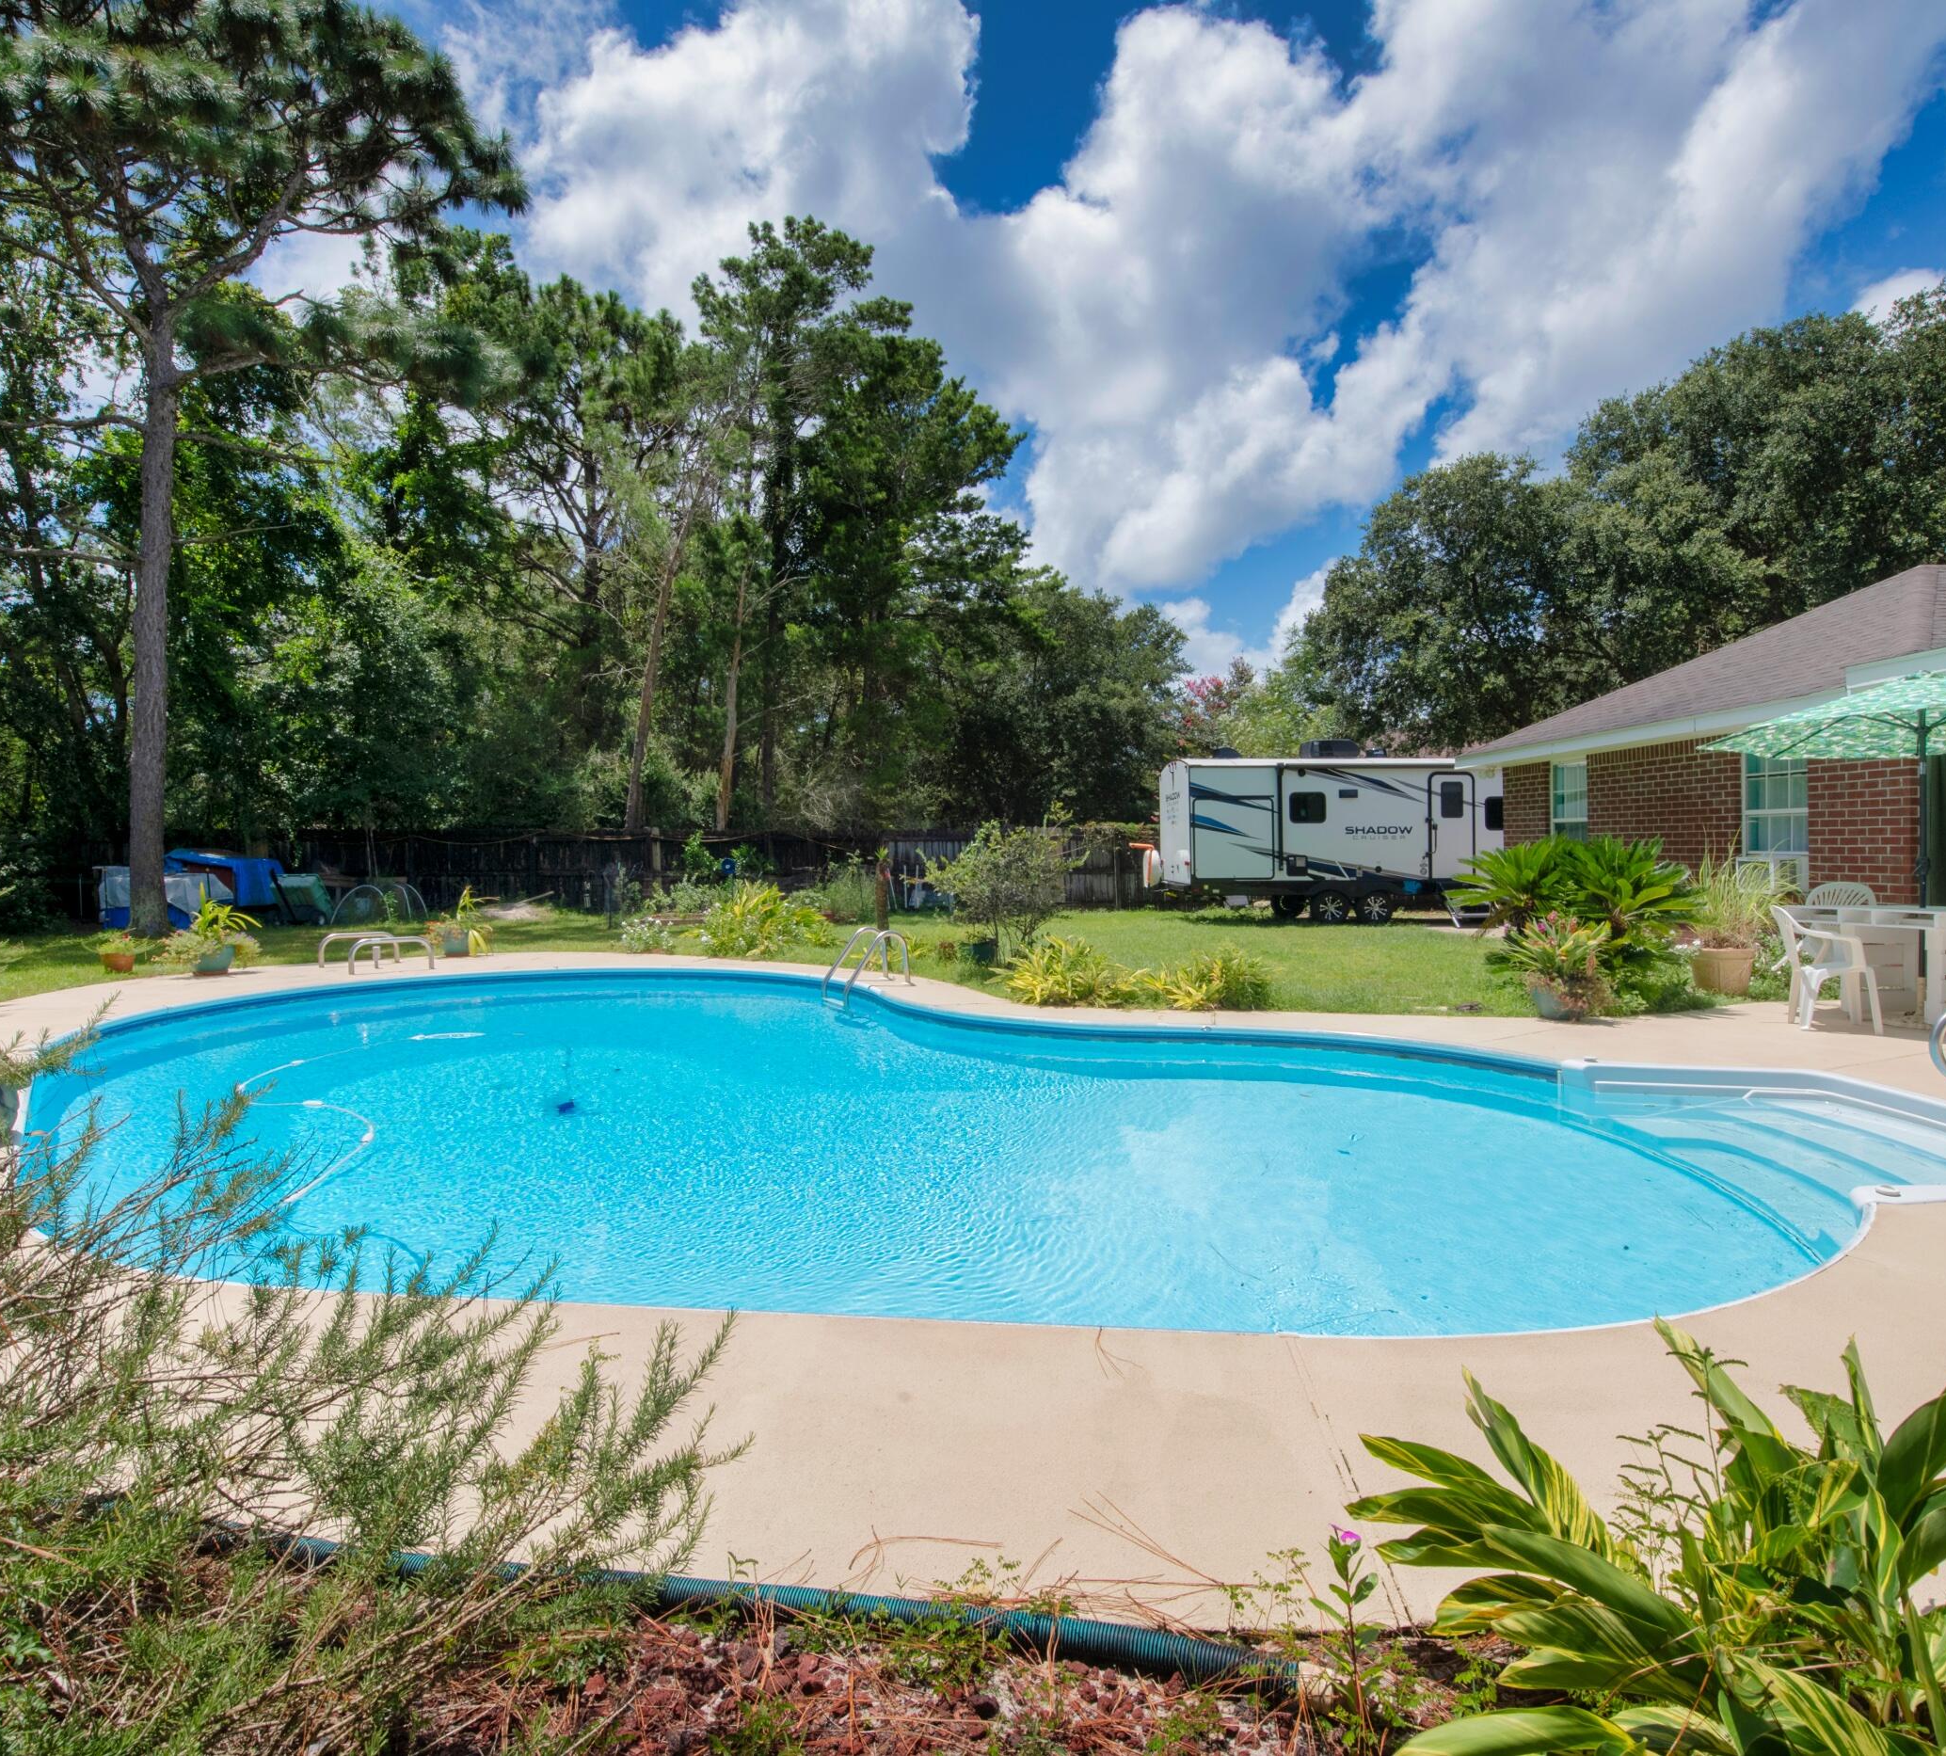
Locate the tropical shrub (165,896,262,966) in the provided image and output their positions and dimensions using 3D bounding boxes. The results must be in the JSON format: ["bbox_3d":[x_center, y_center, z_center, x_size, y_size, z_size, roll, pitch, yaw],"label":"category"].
[{"bbox_3d":[-7.712,0.543,10.418,0.780,0.690,0.750,-1,2,-36],"label":"tropical shrub"}]

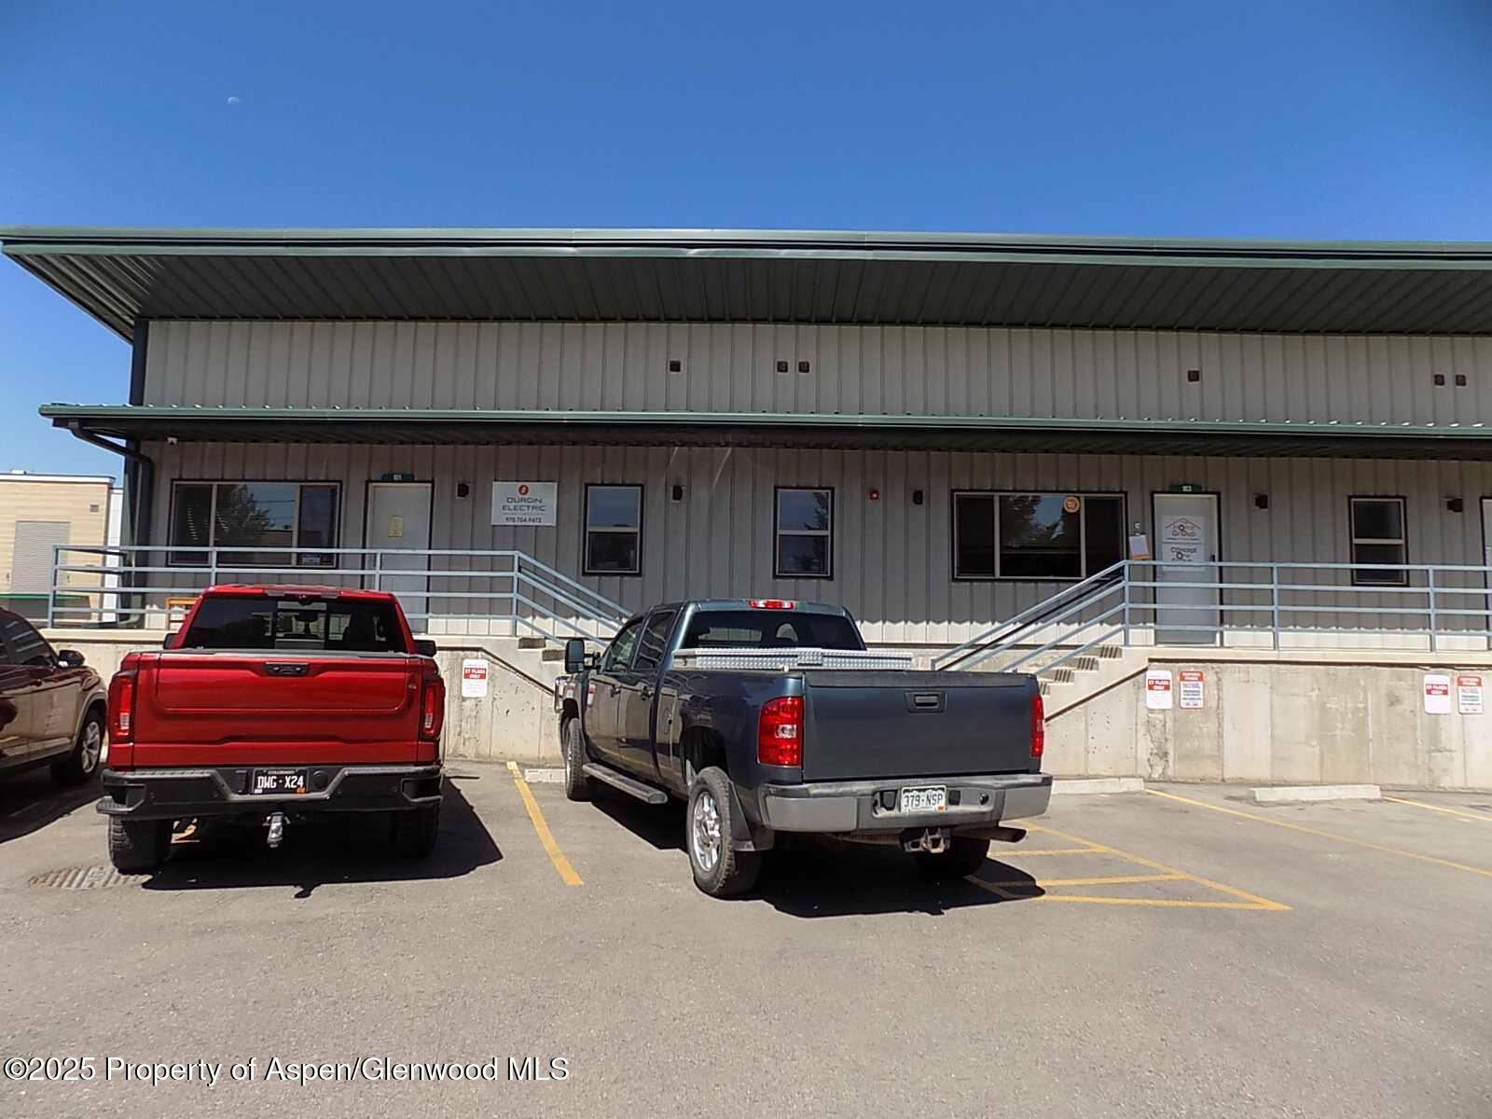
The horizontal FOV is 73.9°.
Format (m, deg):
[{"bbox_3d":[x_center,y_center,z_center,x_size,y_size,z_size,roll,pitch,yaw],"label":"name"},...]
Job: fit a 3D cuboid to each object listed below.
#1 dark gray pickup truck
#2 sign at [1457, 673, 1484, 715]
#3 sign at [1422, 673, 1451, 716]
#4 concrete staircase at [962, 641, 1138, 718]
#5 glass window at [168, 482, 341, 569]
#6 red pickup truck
[{"bbox_3d":[-0.044,1.338,8.500,2.200,1.970,6.150,3,-6,-21],"label":"dark gray pickup truck"},{"bbox_3d":[8.875,1.667,12.139,0.305,0.465,0.020,1,-5,1],"label":"sign"},{"bbox_3d":[8.473,1.659,12.144,0.310,0.465,0.020,1,-5,1],"label":"sign"},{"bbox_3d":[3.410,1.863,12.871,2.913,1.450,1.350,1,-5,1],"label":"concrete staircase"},{"bbox_3d":[-6.927,-0.489,13.993,2.420,1.220,0.100,1,-5,1],"label":"glass window"},{"bbox_3d":[-3.861,1.246,8.536,2.200,1.980,5.920,3,-6,-22],"label":"red pickup truck"}]

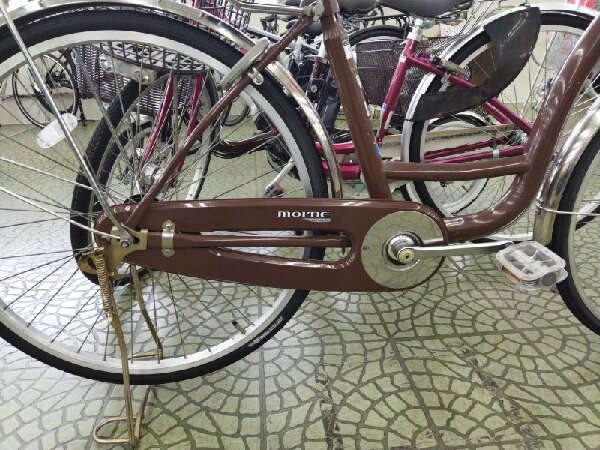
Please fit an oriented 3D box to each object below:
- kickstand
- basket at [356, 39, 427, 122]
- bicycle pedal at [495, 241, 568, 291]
[{"bbox_3d":[-0.334,0.178,0.849,0.100,0.346,0.255,-3,22,-5],"label":"kickstand"},{"bbox_3d":[0.341,-0.543,1.746,0.230,0.265,0.280,-8,23,-17],"label":"basket"},{"bbox_3d":[0.349,0.060,0.713,0.068,0.025,0.099,-27,22,4],"label":"bicycle pedal"}]

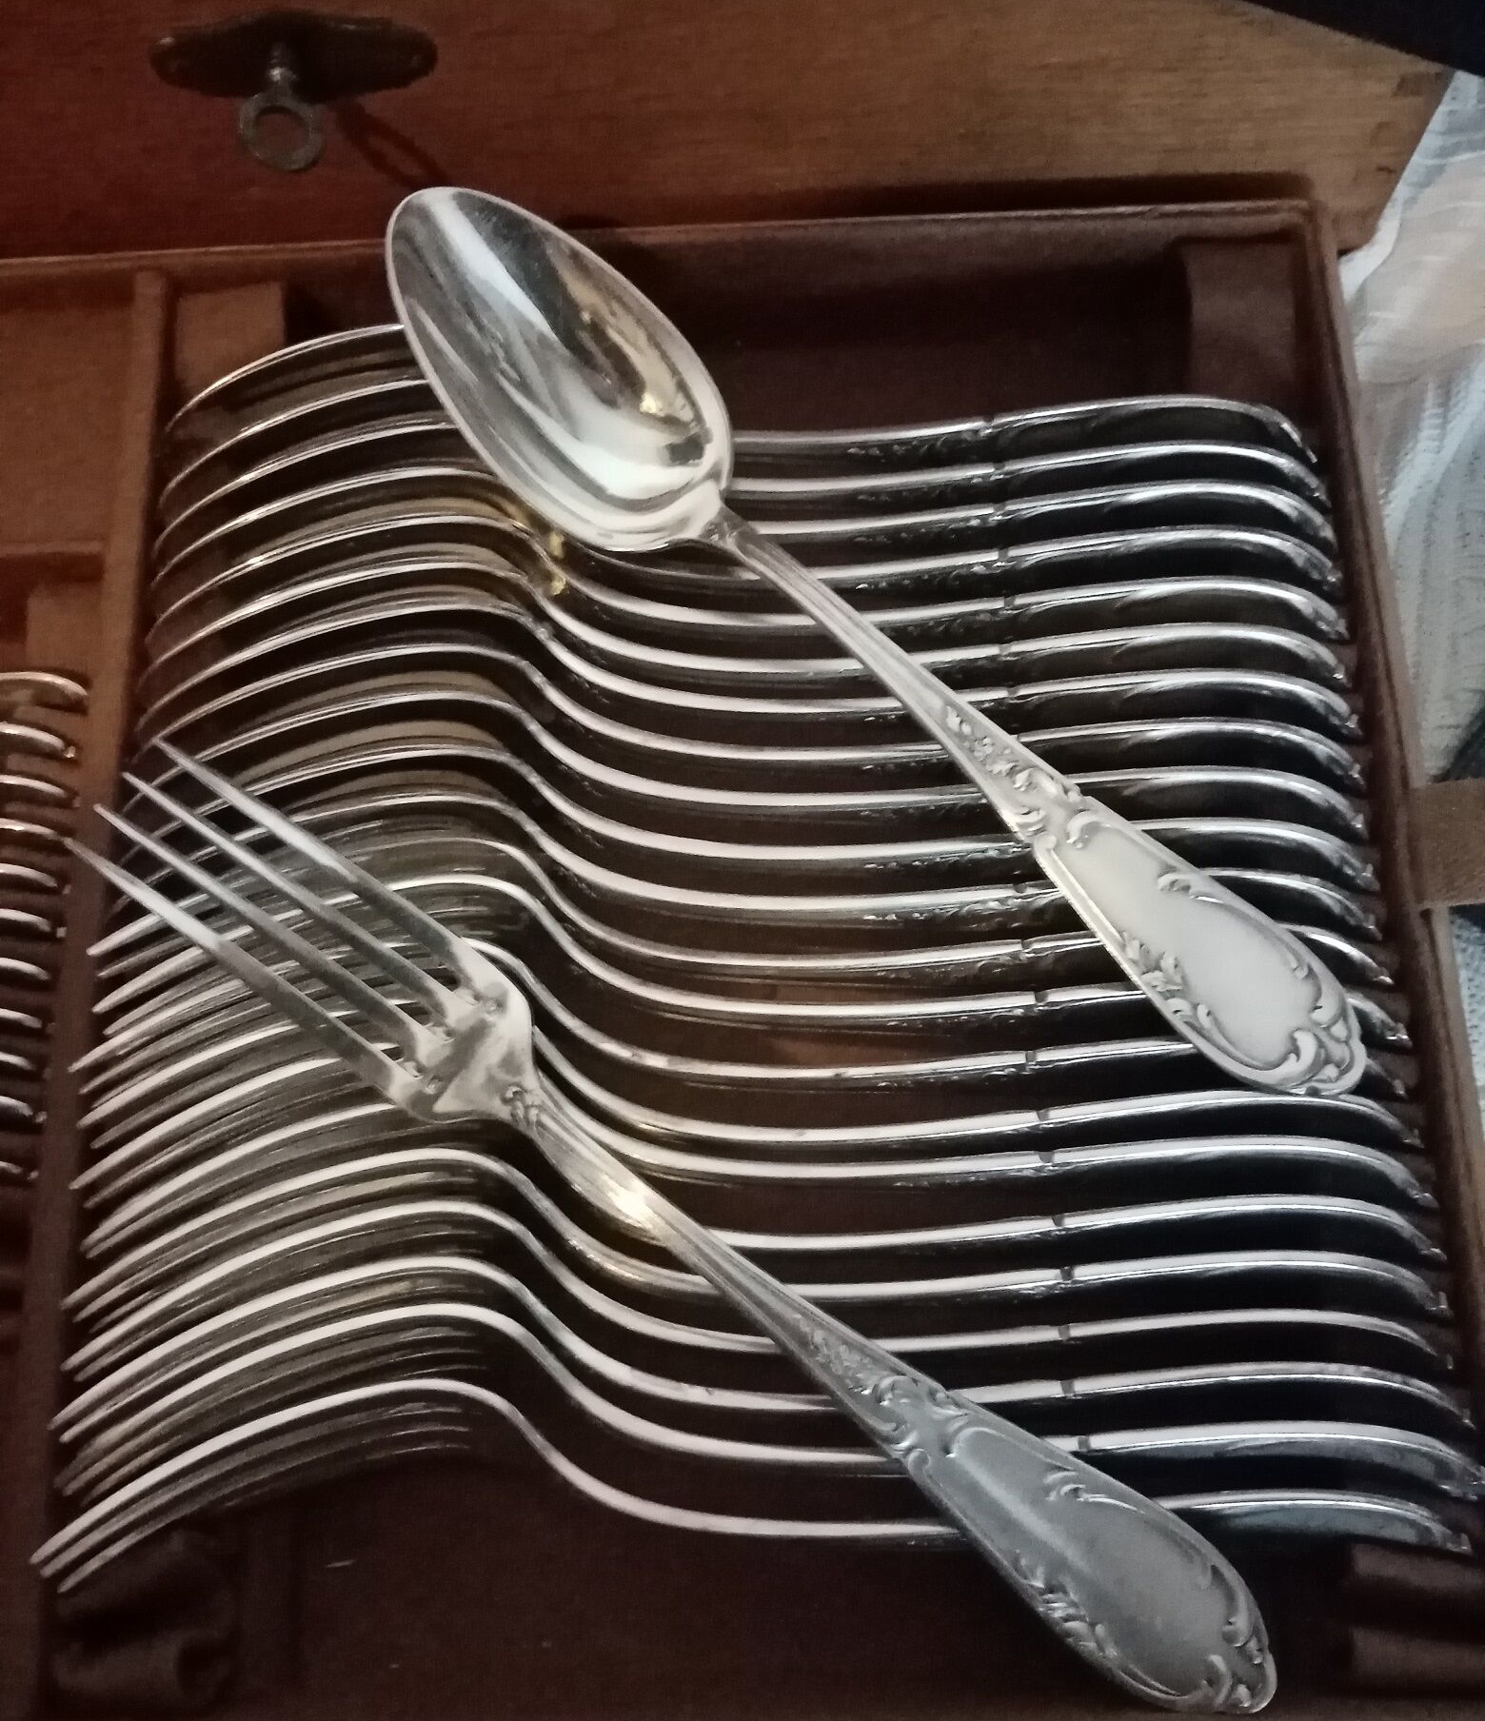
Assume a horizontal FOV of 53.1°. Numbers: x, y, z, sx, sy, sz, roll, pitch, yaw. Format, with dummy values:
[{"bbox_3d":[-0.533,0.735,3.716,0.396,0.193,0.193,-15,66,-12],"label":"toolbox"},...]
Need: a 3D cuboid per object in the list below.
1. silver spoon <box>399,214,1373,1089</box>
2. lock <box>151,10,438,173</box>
[{"bbox_3d":[0.017,-0.037,0.248,0.210,0.025,0.043,44,80,7],"label":"silver spoon"},{"bbox_3d":[-0.076,-0.127,0.251,0.049,0.019,0.021,-2,73,2],"label":"lock"}]

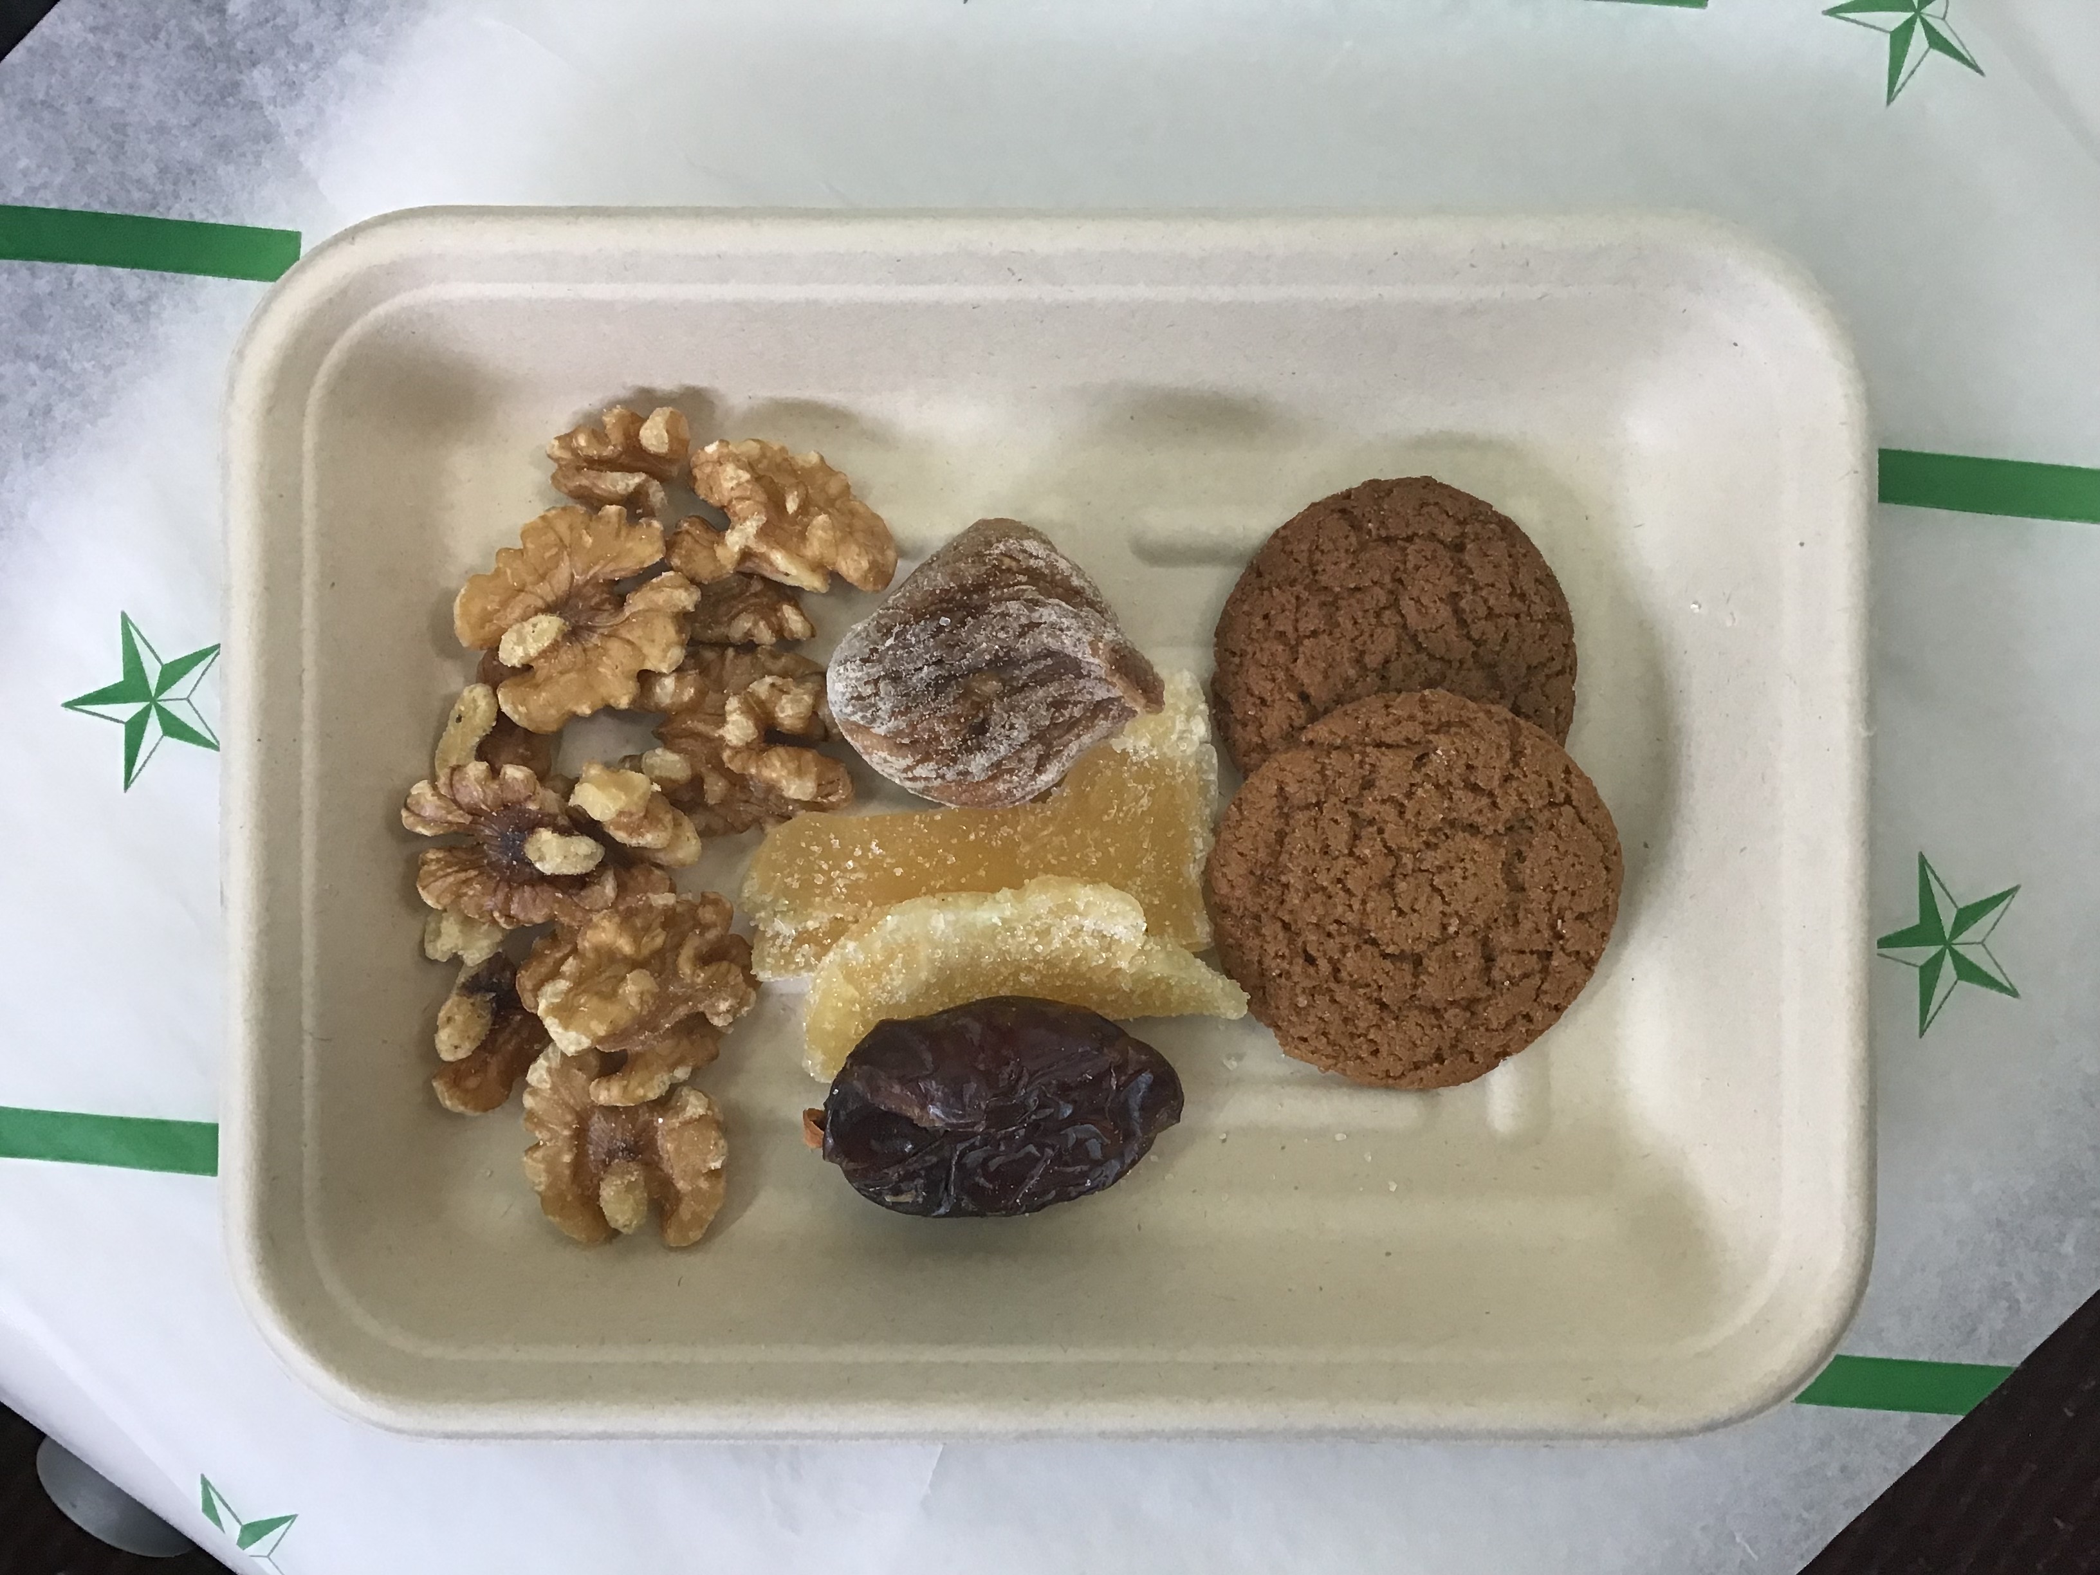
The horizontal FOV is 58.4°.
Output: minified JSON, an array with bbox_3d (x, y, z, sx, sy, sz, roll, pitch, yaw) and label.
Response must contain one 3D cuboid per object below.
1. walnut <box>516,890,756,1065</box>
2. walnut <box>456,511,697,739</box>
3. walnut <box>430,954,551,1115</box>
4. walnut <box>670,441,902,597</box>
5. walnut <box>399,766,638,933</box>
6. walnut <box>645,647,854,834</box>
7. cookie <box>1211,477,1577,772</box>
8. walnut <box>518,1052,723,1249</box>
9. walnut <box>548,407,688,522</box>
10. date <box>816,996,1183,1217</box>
[{"bbox_3d":[-0.053,0.025,0.242,0.030,0.018,0.022,-7,89,0],"label":"walnut"},{"bbox_3d":[-0.059,-0.023,0.243,0.029,0.015,0.026,-37,89,-1],"label":"walnut"},{"bbox_3d":[-0.072,0.032,0.250,0.022,0.015,0.024,37,89,1],"label":"walnut"},{"bbox_3d":[-0.034,-0.035,0.246,0.030,0.017,0.019,32,89,1],"label":"walnut"},{"bbox_3d":[-0.069,0.008,0.243,0.029,0.016,0.021,12,89,0],"label":"walnut"},{"bbox_3d":[-0.040,-0.006,0.249,0.027,0.016,0.025,6,89,0],"label":"walnut"},{"bbox_3d":[0.046,-0.017,0.253,0.049,0.009,0.049,0,89,0],"label":"cookie"},{"bbox_3d":[-0.056,0.047,0.249,0.027,0.016,0.028,3,89,0],"label":"walnut"},{"bbox_3d":[-0.057,-0.043,0.249,0.019,0.015,0.017,-12,89,0],"label":"walnut"},{"bbox_3d":[-0.007,0.042,0.246,0.047,0.024,0.028,-5,89,0],"label":"date"}]

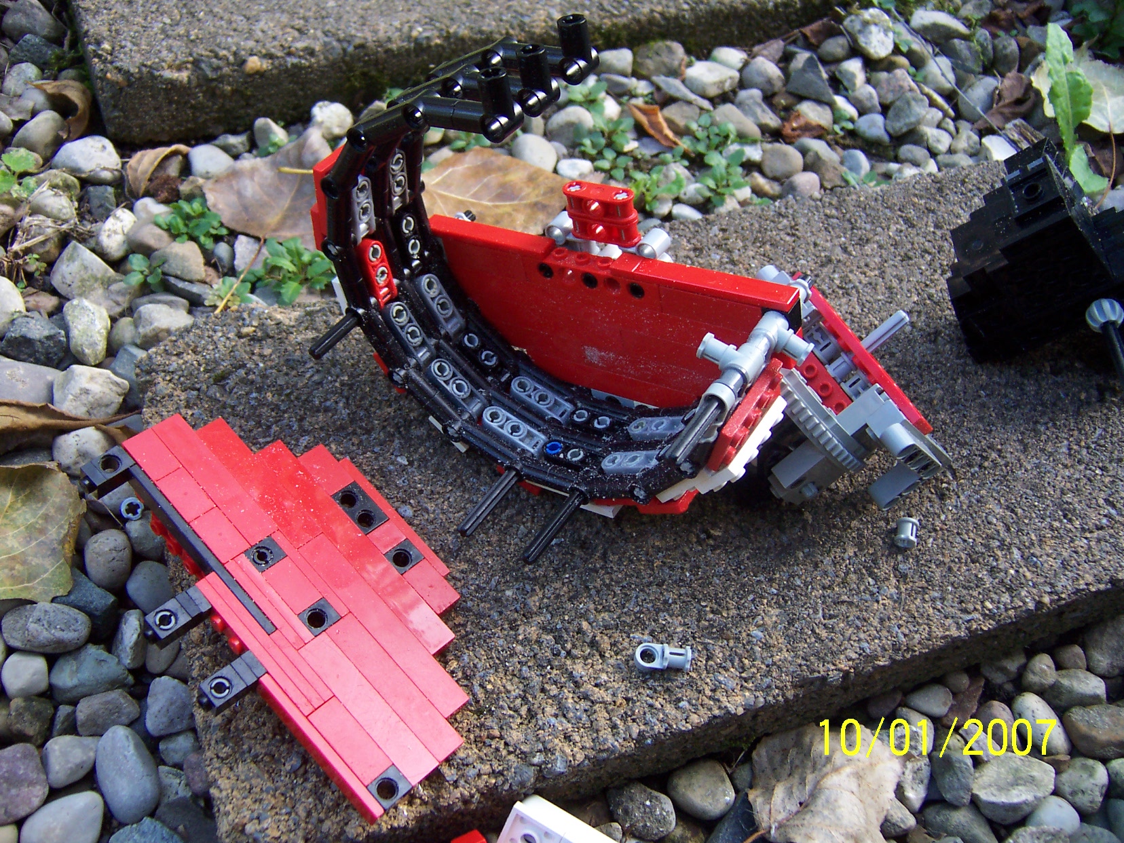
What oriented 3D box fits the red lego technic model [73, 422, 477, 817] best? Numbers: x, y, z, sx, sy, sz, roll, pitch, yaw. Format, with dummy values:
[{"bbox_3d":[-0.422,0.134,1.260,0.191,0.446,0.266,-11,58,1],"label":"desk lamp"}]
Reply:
[{"bbox_3d":[-0.078,0.050,0.308,0.128,0.016,0.079,46,50,12],"label":"red lego technic model"}]

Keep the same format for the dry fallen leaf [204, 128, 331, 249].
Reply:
[{"bbox_3d":[-0.119,-0.094,0.438,0.055,0.018,0.060,26,56,16],"label":"dry fallen leaf"}]

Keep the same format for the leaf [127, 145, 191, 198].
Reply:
[{"bbox_3d":[-0.168,-0.104,0.446,0.027,0.016,0.025,1,53,-1],"label":"leaf"}]

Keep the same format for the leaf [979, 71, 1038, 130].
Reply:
[{"bbox_3d":[0.207,-0.148,0.496,0.027,0.016,0.029,1,53,-1],"label":"leaf"}]

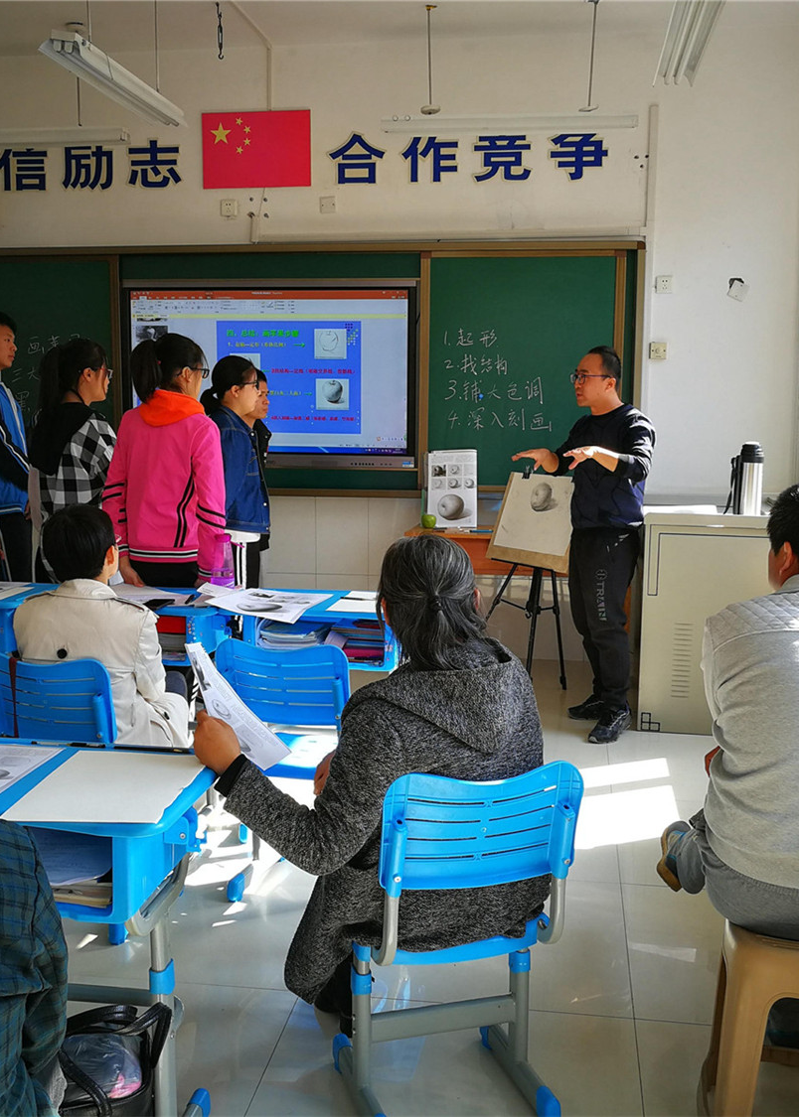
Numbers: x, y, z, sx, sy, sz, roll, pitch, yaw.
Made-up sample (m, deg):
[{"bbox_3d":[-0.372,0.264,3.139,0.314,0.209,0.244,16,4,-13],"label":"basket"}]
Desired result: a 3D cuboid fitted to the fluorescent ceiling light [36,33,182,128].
[{"bbox_3d":[-1.187,-2.042,5.015,0.176,0.090,1.250,11,9,7],"label":"fluorescent ceiling light"}]

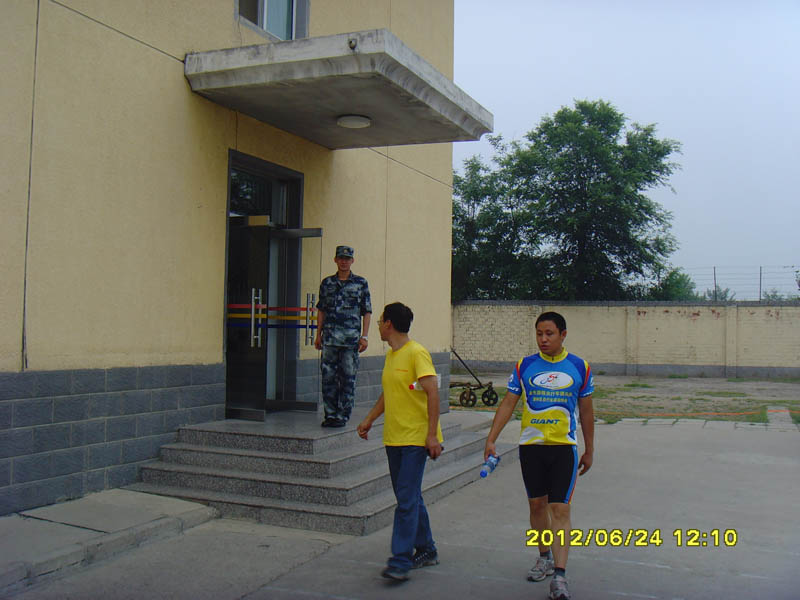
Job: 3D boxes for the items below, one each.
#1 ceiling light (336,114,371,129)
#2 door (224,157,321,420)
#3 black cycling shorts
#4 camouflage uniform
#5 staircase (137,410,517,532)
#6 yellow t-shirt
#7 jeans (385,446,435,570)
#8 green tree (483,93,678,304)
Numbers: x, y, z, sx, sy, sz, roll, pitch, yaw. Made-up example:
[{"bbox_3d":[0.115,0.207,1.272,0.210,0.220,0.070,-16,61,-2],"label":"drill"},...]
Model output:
[{"bbox_3d":[-0.470,-1.886,9.508,0.350,0.090,0.350,1,-2,0],"label":"ceiling light"},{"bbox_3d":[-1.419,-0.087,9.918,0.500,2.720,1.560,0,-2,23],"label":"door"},{"bbox_3d":[0.907,1.014,5.504,0.360,0.390,0.280,1,-2,18],"label":"black cycling shorts"},{"bbox_3d":[-0.575,0.467,9.171,0.530,1.520,0.310,1,-2,21],"label":"camouflage uniform"},{"bbox_3d":[-0.447,1.565,9.384,2.400,0.580,4.650,0,-2,23],"label":"staircase"},{"bbox_3d":[0.087,0.600,5.831,0.280,0.690,0.440,3,-3,-42],"label":"yellow t-shirt"},{"bbox_3d":[0.061,1.260,5.809,0.340,0.860,0.440,0,-3,43],"label":"jeans"},{"bbox_3d":[7.666,-2.810,38.307,8.100,11.600,7.600,1,-2,0],"label":"green tree"}]

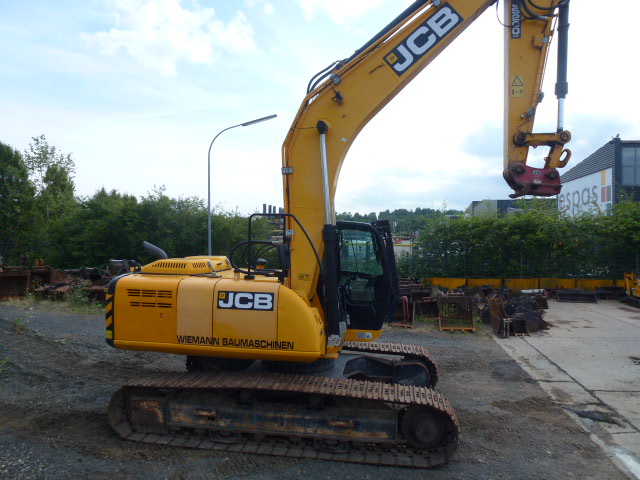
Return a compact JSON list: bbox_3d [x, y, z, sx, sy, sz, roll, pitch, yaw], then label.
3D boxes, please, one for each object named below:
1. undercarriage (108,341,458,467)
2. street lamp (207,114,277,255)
[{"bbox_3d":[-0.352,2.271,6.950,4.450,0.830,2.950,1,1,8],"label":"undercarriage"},{"bbox_3d":[-3.402,-1.533,19.531,3.150,8.000,0.320,0,1,8],"label":"street lamp"}]

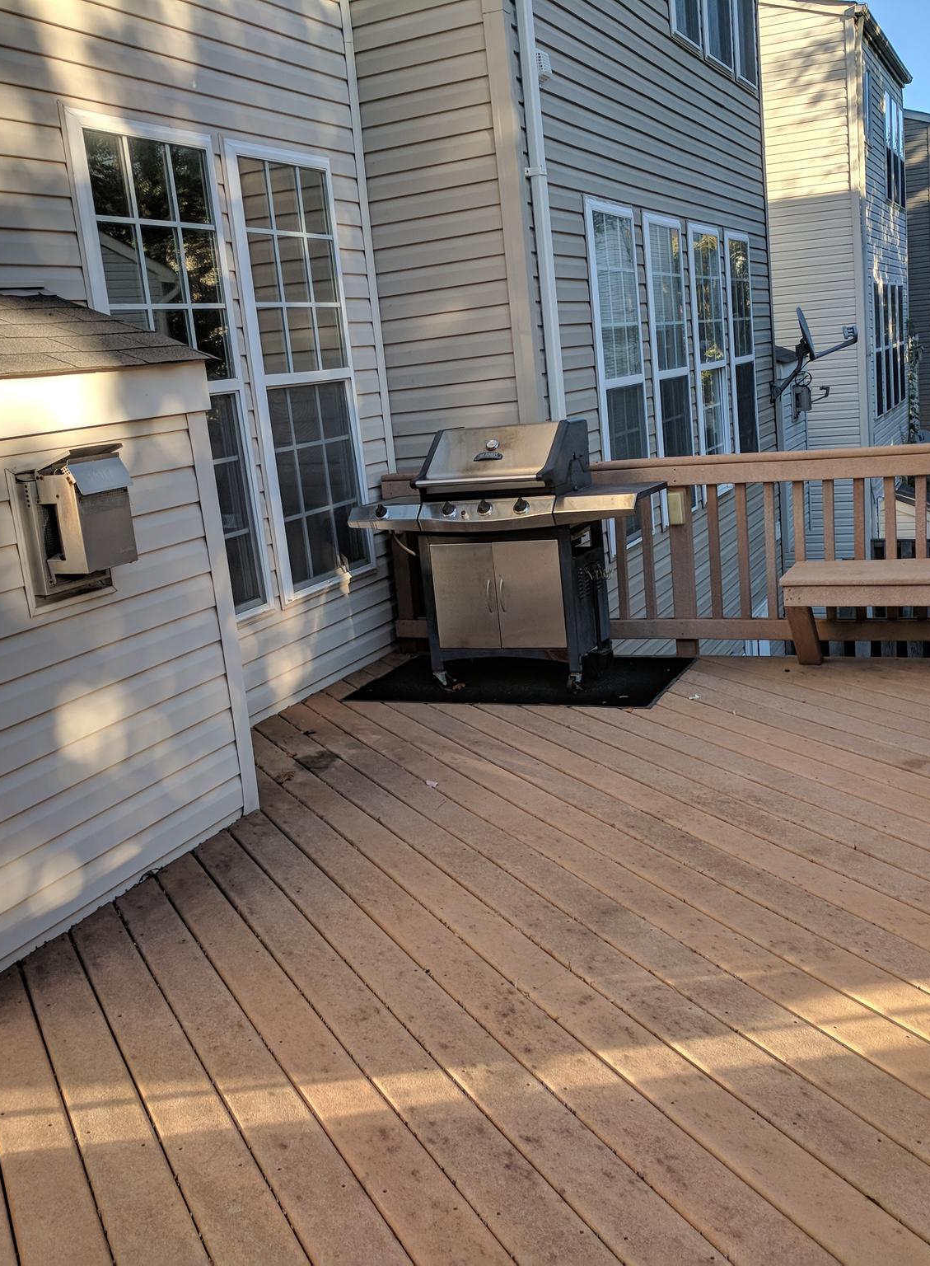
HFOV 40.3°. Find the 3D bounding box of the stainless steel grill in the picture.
[{"bbox_3d":[0.202,-0.337,5.596,1.320,1.145,0.575,0,14,25],"label":"stainless steel grill"}]

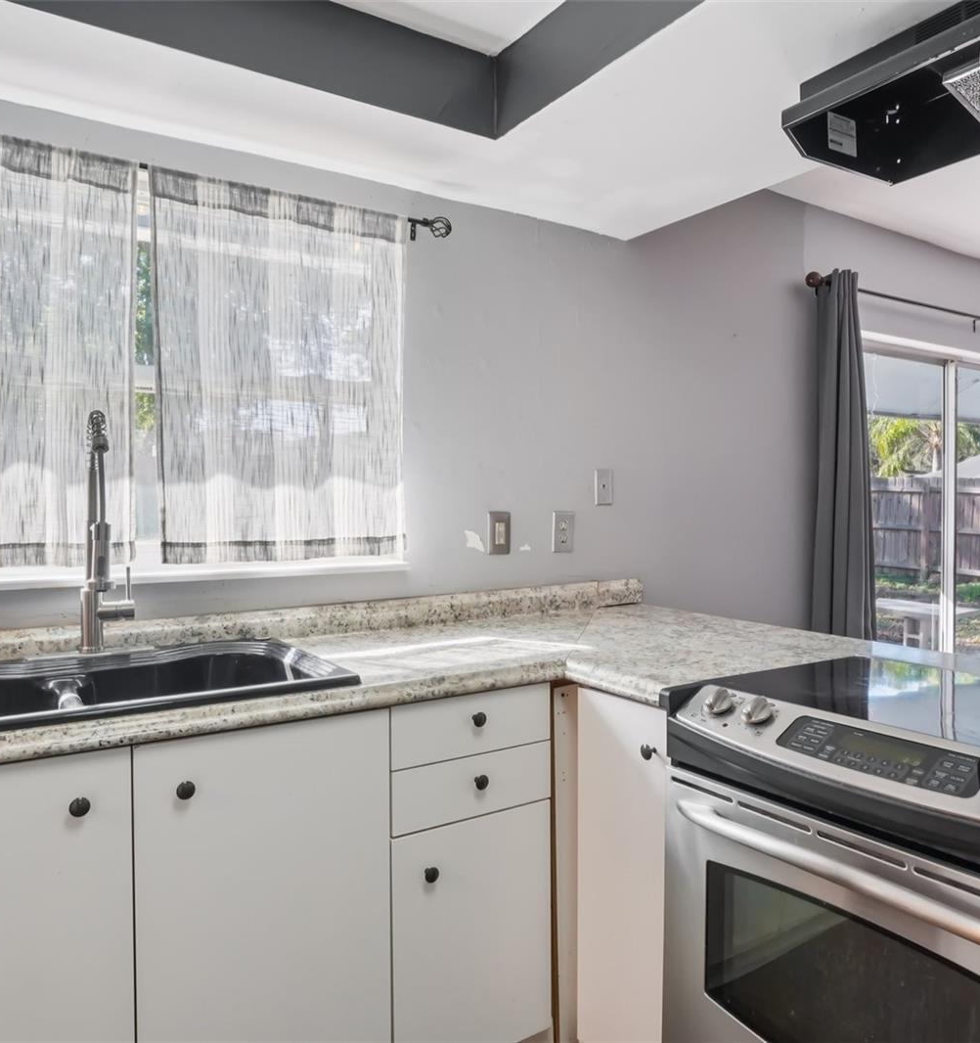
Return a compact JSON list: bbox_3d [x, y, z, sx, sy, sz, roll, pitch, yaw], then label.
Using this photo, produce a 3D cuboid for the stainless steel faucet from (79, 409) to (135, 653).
[{"bbox_3d":[-0.779,0.025,1.613,0.115,0.505,0.270,-1,1,-32],"label":"stainless steel faucet"}]

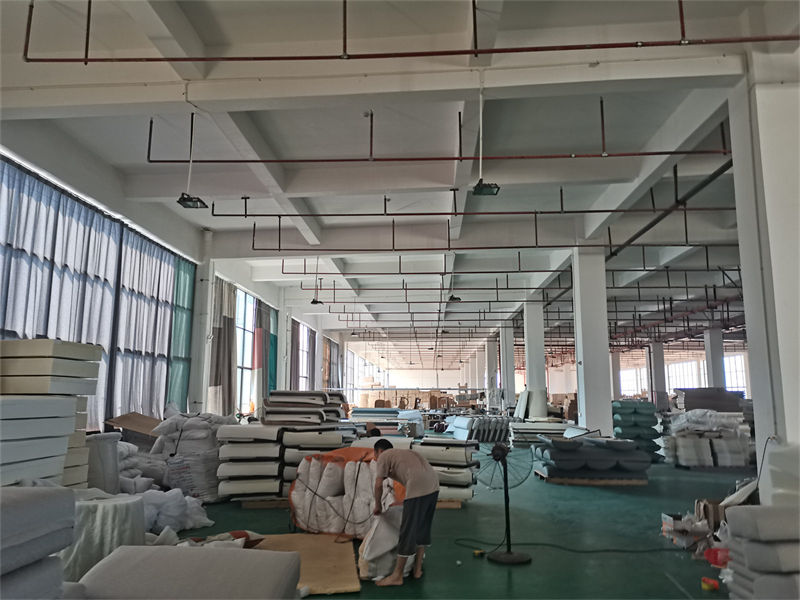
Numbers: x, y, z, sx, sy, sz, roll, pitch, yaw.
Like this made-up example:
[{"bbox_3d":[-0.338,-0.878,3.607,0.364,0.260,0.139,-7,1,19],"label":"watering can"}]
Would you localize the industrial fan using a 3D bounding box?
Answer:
[{"bbox_3d":[1.038,1.955,6.045,0.600,1.210,0.450,-2,-9,17],"label":"industrial fan"}]

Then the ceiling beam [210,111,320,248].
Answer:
[{"bbox_3d":[-2.235,-2.159,11.024,0.248,0.436,7.437,-1,-9,3],"label":"ceiling beam"}]

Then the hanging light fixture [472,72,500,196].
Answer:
[{"bbox_3d":[0.855,-1.663,6.000,0.270,1.270,0.220,0,-9,3],"label":"hanging light fixture"}]

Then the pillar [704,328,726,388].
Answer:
[{"bbox_3d":[13.771,3.484,26.123,0.530,4.680,0.530,0,-9,3],"label":"pillar"}]

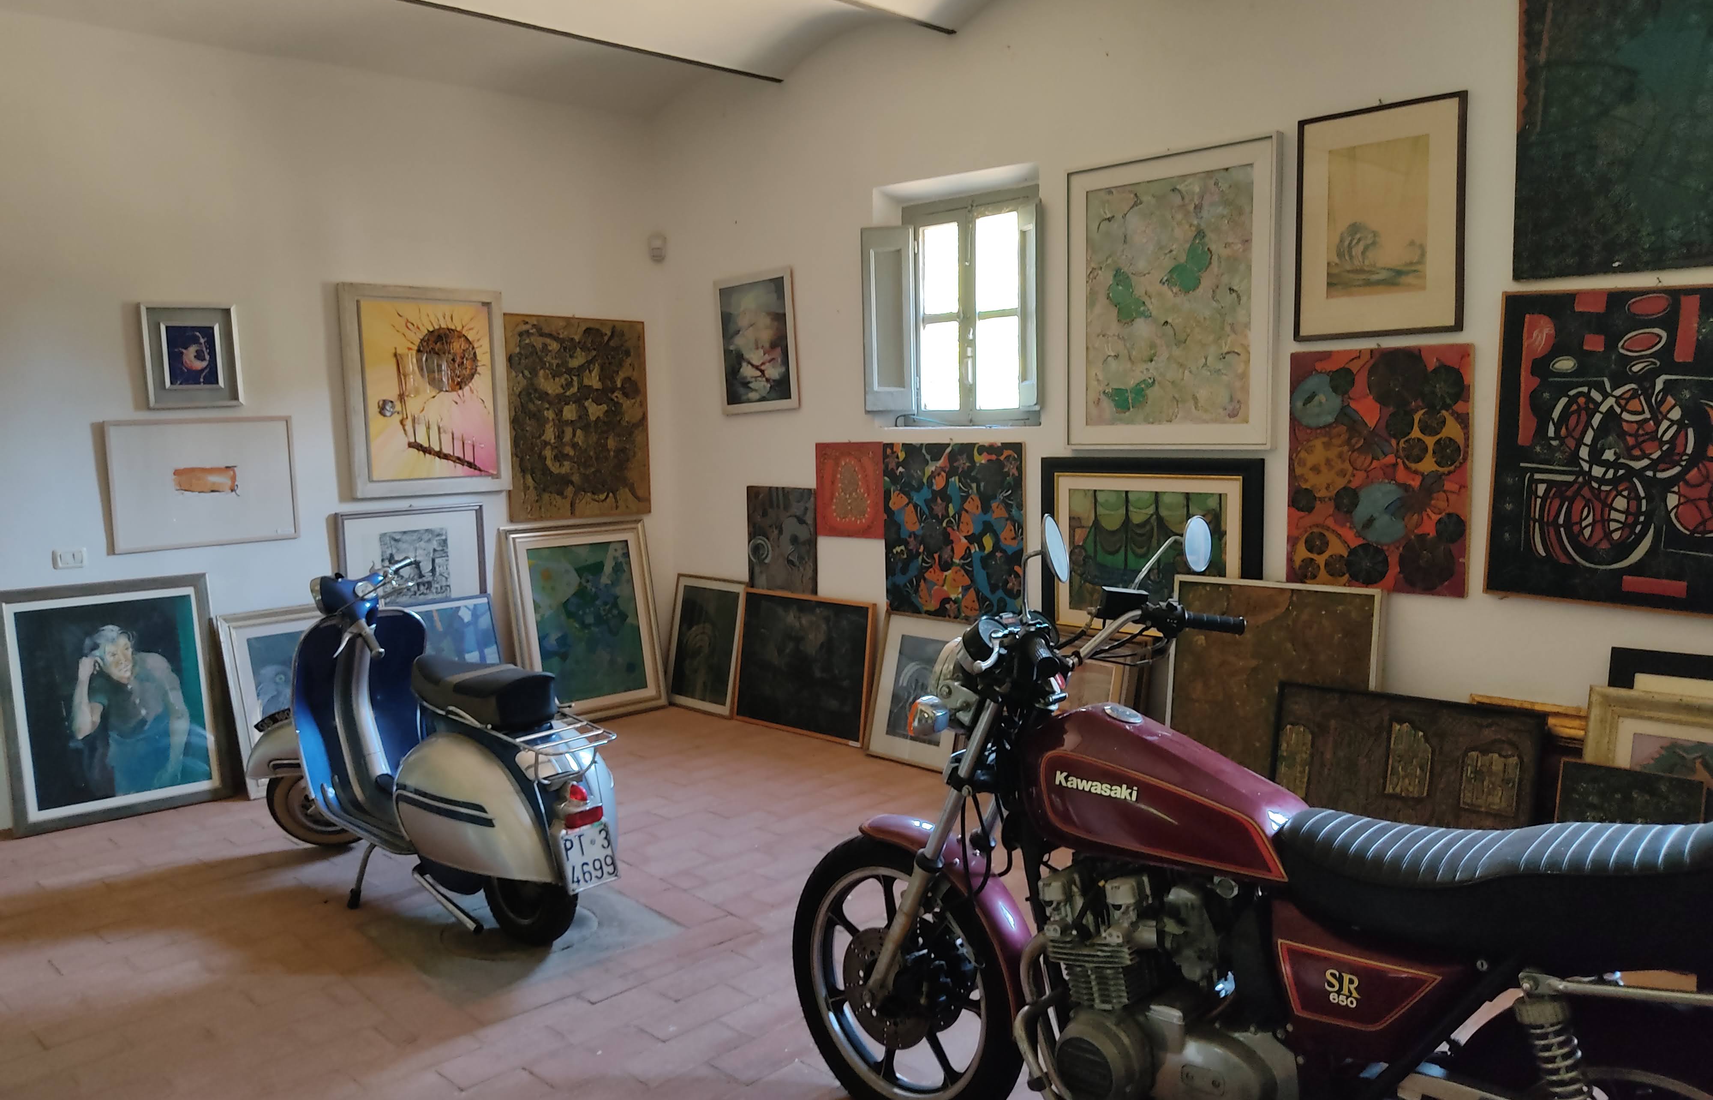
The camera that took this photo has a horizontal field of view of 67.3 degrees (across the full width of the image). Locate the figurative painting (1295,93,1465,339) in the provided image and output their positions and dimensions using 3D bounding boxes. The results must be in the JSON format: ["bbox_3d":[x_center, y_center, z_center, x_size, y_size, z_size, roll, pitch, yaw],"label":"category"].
[{"bbox_3d":[1.660,-1.036,4.092,0.028,0.711,0.539,-8,9,-43],"label":"figurative painting"}]

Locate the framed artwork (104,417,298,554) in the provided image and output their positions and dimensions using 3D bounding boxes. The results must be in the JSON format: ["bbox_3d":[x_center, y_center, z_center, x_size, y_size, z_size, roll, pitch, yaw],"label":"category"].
[{"bbox_3d":[-2.710,-0.279,5.358,0.718,0.531,0.028,-8,10,-43],"label":"framed artwork"}]

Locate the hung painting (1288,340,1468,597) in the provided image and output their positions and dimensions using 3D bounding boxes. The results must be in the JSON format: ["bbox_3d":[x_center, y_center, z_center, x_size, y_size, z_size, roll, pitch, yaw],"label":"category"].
[{"bbox_3d":[1.658,-0.261,4.125,0.030,0.750,0.560,-7,9,-44],"label":"hung painting"}]

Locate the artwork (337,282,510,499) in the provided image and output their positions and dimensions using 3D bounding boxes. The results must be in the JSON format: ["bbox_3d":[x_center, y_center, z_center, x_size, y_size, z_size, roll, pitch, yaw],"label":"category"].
[{"bbox_3d":[-1.964,-0.725,5.925,0.775,0.942,0.045,-7,9,-44],"label":"artwork"}]

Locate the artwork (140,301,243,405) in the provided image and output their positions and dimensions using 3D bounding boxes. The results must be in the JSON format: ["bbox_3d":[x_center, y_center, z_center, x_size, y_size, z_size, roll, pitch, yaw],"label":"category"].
[{"bbox_3d":[-2.687,-0.783,5.210,0.357,0.410,0.040,-7,9,-44],"label":"artwork"}]

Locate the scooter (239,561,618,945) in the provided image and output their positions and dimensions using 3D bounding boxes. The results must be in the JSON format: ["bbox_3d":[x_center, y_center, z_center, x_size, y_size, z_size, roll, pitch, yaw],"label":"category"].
[{"bbox_3d":[-1.413,0.583,4.090,1.780,1.060,0.670,5,8,43],"label":"scooter"}]

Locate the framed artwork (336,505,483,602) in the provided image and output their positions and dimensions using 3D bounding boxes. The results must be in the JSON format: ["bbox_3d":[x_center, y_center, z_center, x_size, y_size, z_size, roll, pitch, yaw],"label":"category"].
[{"bbox_3d":[-2.032,0.084,5.940,0.700,0.540,0.030,-7,9,-44],"label":"framed artwork"}]

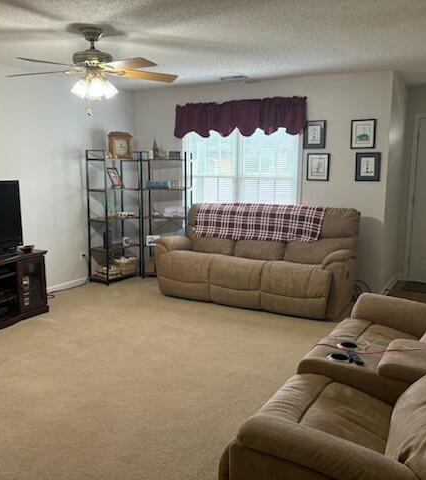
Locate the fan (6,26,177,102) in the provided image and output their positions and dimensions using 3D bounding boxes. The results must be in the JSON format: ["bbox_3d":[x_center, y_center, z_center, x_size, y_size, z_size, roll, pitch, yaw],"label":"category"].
[{"bbox_3d":[-0.894,-1.279,3.505,1.300,0.520,1.290,5,10,29],"label":"fan"}]

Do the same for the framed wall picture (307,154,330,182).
[{"bbox_3d":[1.262,-0.865,5.750,0.266,0.322,0.025,5,10,29],"label":"framed wall picture"}]

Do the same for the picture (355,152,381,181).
[{"bbox_3d":[1.706,-0.798,5.288,0.267,0.313,0.025,5,10,28],"label":"picture"}]

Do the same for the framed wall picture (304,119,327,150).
[{"bbox_3d":[1.213,-1.247,5.719,0.266,0.322,0.025,5,10,29],"label":"framed wall picture"}]

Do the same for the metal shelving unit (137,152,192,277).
[{"bbox_3d":[-0.581,-0.306,6.163,0.600,1.615,0.315,2,9,11],"label":"metal shelving unit"}]

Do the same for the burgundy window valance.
[{"bbox_3d":[0.302,-1.533,6.123,1.840,0.440,0.130,5,10,29],"label":"burgundy window valance"}]

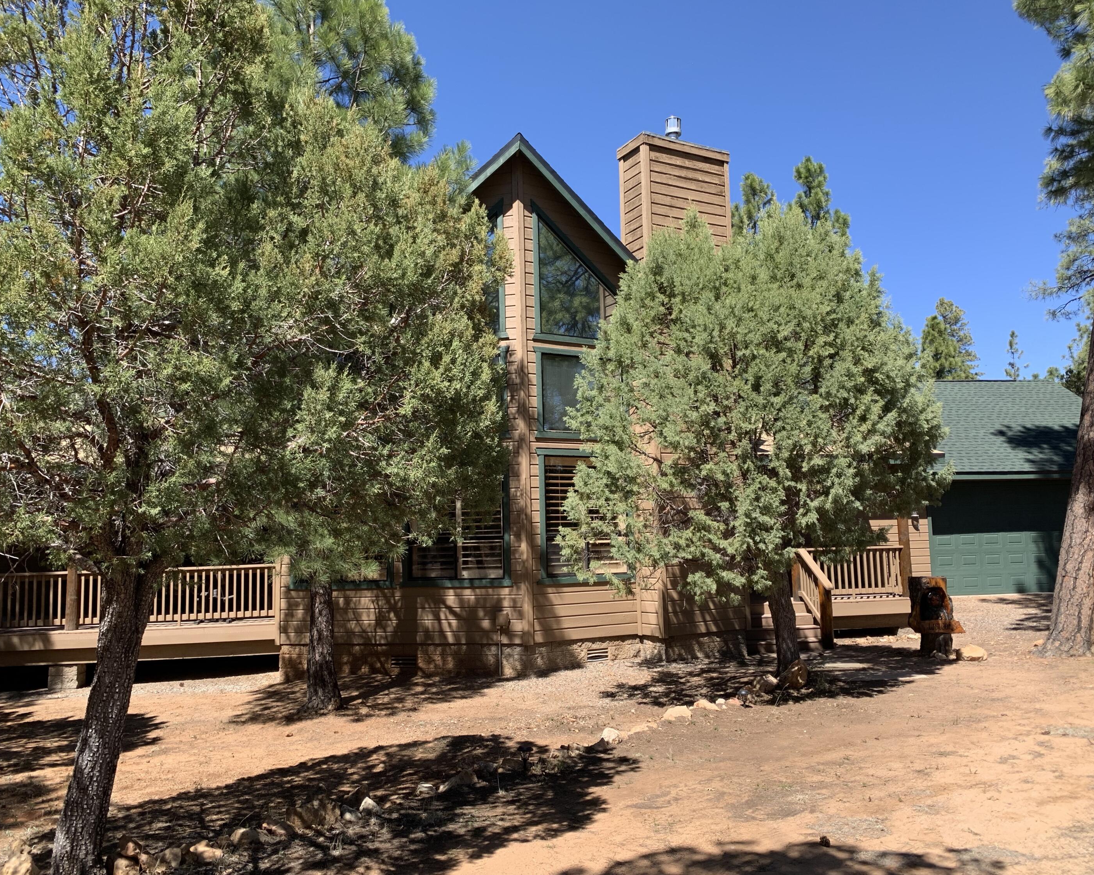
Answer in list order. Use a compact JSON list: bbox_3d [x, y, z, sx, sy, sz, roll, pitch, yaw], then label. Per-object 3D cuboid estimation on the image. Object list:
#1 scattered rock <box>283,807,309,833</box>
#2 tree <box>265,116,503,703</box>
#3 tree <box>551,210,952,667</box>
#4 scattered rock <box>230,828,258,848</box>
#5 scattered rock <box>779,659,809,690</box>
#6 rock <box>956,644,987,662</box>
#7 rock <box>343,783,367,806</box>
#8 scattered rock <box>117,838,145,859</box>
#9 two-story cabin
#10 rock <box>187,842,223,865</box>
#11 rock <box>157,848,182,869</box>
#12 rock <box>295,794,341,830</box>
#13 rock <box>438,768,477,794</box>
[{"bbox_3d":[-1.593,2.417,5.572,0.160,0.125,0.120,0,-7,-16],"label":"scattered rock"},{"bbox_3d":[-1.974,-0.368,10.512,2.876,7.076,3.000,0,-7,-14],"label":"tree"},{"bbox_3d":[2.890,0.000,12.308,5.273,6.638,4.500,-3,-7,15],"label":"tree"},{"bbox_3d":[-1.855,2.453,5.365,0.169,0.104,0.135,1,-7,-19],"label":"scattered rock"},{"bbox_3d":[2.929,2.804,10.393,0.340,0.349,0.245,-3,-7,15],"label":"scattered rock"},{"bbox_3d":[5.863,2.962,12.087,0.383,0.210,0.306,-4,-7,25],"label":"rock"},{"bbox_3d":[-1.336,2.482,6.087,0.165,0.130,0.120,0,-6,-12],"label":"rock"},{"bbox_3d":[-2.464,2.449,5.197,0.151,0.119,0.121,2,-7,-25],"label":"scattered rock"},{"bbox_3d":[0.411,-0.014,17.395,9.900,8.000,9.000,0,-6,-9],"label":"two-story cabin"},{"bbox_3d":[-1.963,2.359,5.008,0.190,0.095,0.125,1,-7,-21],"label":"rock"},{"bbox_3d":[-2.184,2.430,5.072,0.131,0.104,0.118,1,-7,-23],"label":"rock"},{"bbox_3d":[-1.468,2.400,5.625,0.280,0.165,0.170,0,-7,-15],"label":"rock"},{"bbox_3d":[-0.660,2.519,6.446,0.280,0.147,0.196,-1,-6,-6],"label":"rock"}]

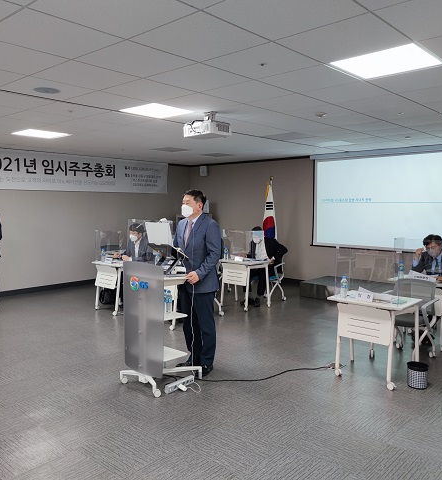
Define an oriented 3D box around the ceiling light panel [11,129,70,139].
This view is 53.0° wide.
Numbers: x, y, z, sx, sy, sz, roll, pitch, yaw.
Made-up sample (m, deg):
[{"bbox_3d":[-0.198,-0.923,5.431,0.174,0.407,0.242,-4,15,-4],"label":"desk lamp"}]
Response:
[{"bbox_3d":[-2.523,-1.512,6.267,0.600,0.050,0.600,4,6,42],"label":"ceiling light panel"}]

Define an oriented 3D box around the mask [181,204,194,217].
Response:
[{"bbox_3d":[-0.322,-0.279,4.260,0.085,0.125,0.125,-4,6,-38],"label":"mask"}]

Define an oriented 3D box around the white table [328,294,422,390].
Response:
[{"bbox_3d":[1.527,0.950,4.429,0.730,0.724,0.620,4,6,44],"label":"white table"}]

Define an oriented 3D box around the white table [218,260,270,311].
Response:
[{"bbox_3d":[0.389,0.702,7.119,0.700,0.720,0.550,4,6,44],"label":"white table"}]

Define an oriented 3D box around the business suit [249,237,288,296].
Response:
[{"bbox_3d":[0.727,0.469,7.344,0.620,0.960,0.750,4,6,42],"label":"business suit"}]

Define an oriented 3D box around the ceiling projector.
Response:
[{"bbox_3d":[-0.151,-1.226,4.766,0.400,0.240,0.265,4,6,44],"label":"ceiling projector"}]

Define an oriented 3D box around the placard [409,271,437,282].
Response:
[{"bbox_3d":[2.439,0.467,5.369,0.240,0.090,0.080,4,6,44],"label":"placard"}]

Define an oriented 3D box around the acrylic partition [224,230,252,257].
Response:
[{"bbox_3d":[0.340,0.107,7.216,0.340,0.510,0.620,-4,6,-41],"label":"acrylic partition"}]

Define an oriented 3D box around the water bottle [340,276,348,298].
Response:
[{"bbox_3d":[1.213,0.458,4.364,0.066,0.212,0.066,4,6,44],"label":"water bottle"}]

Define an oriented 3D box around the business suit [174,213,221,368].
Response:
[{"bbox_3d":[-0.224,0.509,4.435,0.350,1.520,0.500,-4,6,-43],"label":"business suit"}]

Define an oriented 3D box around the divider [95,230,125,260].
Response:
[{"bbox_3d":[-1.651,0.120,7.038,0.620,0.510,0.340,4,6,44],"label":"divider"}]

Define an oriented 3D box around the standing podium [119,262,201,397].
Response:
[{"bbox_3d":[-0.522,0.773,4.131,0.580,1.120,0.640,4,6,40],"label":"standing podium"}]

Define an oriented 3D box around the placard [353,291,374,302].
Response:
[{"bbox_3d":[1.326,0.526,4.137,0.065,0.070,0.200,-4,6,-42],"label":"placard"}]

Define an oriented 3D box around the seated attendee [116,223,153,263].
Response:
[{"bbox_3d":[-1.265,0.405,7.113,0.560,1.290,0.800,4,6,42],"label":"seated attendee"}]

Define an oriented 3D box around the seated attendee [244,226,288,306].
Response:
[{"bbox_3d":[0.700,0.415,7.324,0.620,1.250,0.820,4,6,42],"label":"seated attendee"}]

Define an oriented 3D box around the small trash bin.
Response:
[{"bbox_3d":[1.772,1.208,3.993,0.190,0.215,0.190,4,6,42],"label":"small trash bin"}]

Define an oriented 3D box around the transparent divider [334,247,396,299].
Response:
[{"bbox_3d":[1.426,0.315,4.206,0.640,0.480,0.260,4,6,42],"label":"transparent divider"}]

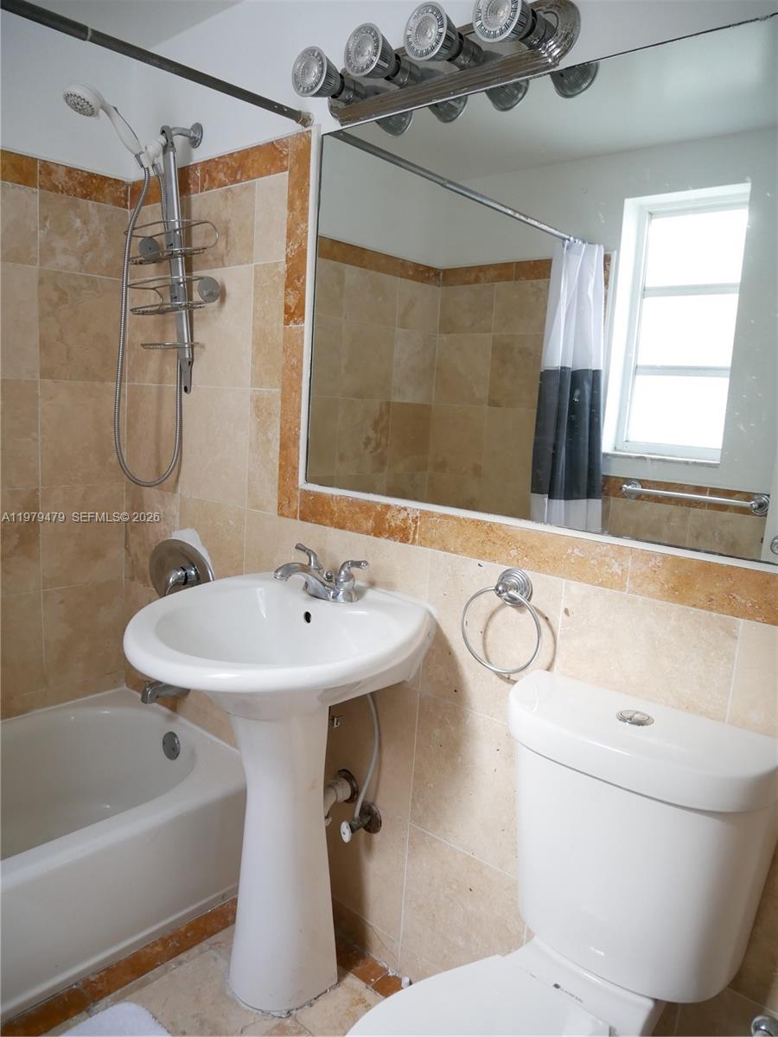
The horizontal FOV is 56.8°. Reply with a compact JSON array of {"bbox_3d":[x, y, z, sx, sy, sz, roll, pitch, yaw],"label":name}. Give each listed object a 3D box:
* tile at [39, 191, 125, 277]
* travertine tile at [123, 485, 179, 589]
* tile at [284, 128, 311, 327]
[{"bbox_3d":[-0.876,-0.807,2.062,0.012,0.202,0.258,11,12,40],"label":"tile"},{"bbox_3d":[-0.722,0.062,2.199,0.299,0.309,0.012,11,12,40],"label":"travertine tile"},{"bbox_3d":[-0.209,-0.673,1.688,0.076,0.431,0.010,11,11,40],"label":"tile"}]

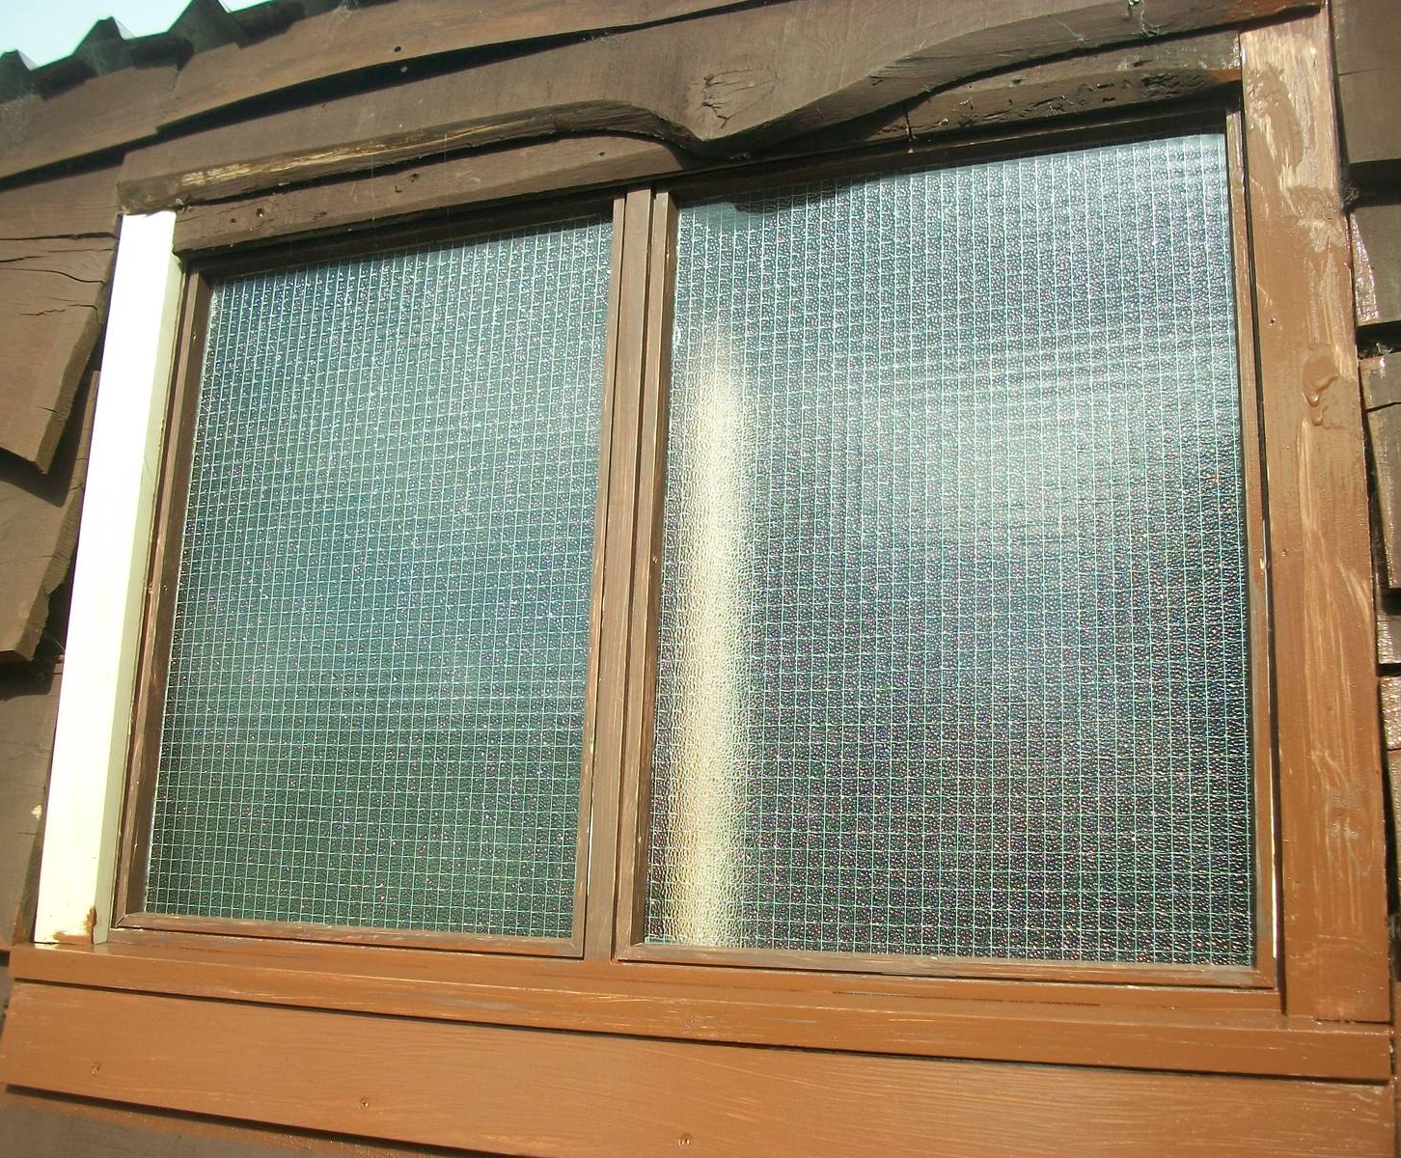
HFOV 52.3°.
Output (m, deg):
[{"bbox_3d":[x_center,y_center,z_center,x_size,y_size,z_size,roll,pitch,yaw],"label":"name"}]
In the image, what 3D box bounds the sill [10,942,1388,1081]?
[{"bbox_3d":[-0.084,0.311,1.063,1.074,0.031,0.064,-3,-13,22],"label":"sill"}]

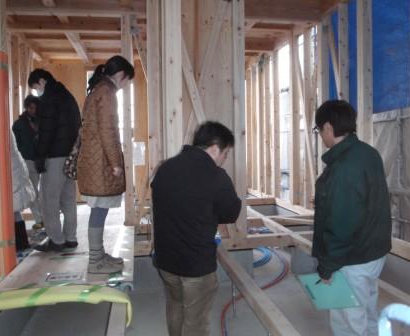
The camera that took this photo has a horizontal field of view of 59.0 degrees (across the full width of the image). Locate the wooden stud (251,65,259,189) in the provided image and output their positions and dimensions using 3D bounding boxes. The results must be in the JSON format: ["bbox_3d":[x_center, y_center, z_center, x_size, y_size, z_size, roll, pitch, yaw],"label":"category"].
[{"bbox_3d":[1.119,-0.881,8.204,0.105,2.780,0.065,-2,3,-10],"label":"wooden stud"}]

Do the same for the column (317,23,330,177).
[{"bbox_3d":[1.610,-0.671,4.918,0.116,2.669,0.111,-1,3,-10],"label":"column"}]

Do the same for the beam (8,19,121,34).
[{"bbox_3d":[-2.037,-2.122,5.308,1.630,0.225,0.115,-2,3,-10],"label":"beam"}]

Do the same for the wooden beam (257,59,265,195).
[{"bbox_3d":[1.153,-0.822,7.436,0.111,2.707,0.091,-1,3,-10],"label":"wooden beam"}]

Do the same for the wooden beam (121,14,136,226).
[{"bbox_3d":[-0.937,-0.588,4.454,0.121,2.629,0.121,-1,3,-10],"label":"wooden beam"}]

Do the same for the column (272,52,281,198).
[{"bbox_3d":[1.353,-0.804,6.892,0.105,2.765,0.105,-2,3,-10],"label":"column"}]

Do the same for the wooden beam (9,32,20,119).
[{"bbox_3d":[-2.928,-0.657,5.630,0.105,2.760,0.060,-2,3,-10],"label":"wooden beam"}]

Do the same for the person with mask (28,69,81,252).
[{"bbox_3d":[-1.413,-0.086,3.434,0.480,1.710,0.480,-2,4,-23],"label":"person with mask"}]

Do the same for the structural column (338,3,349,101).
[{"bbox_3d":[1.670,-0.644,4.346,0.105,2.632,0.042,-2,3,-10],"label":"structural column"}]

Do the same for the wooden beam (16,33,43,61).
[{"bbox_3d":[-2.831,-1.971,5.799,0.111,0.131,1.889,-1,3,-10],"label":"wooden beam"}]

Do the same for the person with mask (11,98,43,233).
[{"bbox_3d":[-1.985,-0.060,4.252,0.340,1.590,0.460,1,4,31],"label":"person with mask"}]

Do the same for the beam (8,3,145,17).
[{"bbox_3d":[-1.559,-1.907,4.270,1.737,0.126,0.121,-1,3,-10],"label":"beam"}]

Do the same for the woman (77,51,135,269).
[{"bbox_3d":[-0.754,-0.031,2.813,0.436,1.658,0.460,-2,3,-15],"label":"woman"}]

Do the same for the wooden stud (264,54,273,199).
[{"bbox_3d":[1.272,-0.839,7.344,0.105,2.780,0.065,-2,3,-10],"label":"wooden stud"}]

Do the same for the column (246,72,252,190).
[{"bbox_3d":[1.039,-0.913,8.658,0.105,2.800,0.065,-2,3,-10],"label":"column"}]

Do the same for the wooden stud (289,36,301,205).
[{"bbox_3d":[1.444,-0.728,5.850,0.116,2.680,0.111,-1,3,-10],"label":"wooden stud"}]

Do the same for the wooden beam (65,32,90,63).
[{"bbox_3d":[-2.045,-2.004,5.950,0.116,0.121,1.889,-1,3,-10],"label":"wooden beam"}]

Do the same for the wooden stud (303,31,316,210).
[{"bbox_3d":[1.588,-0.727,5.567,0.105,2.730,0.065,-2,3,-10],"label":"wooden stud"}]

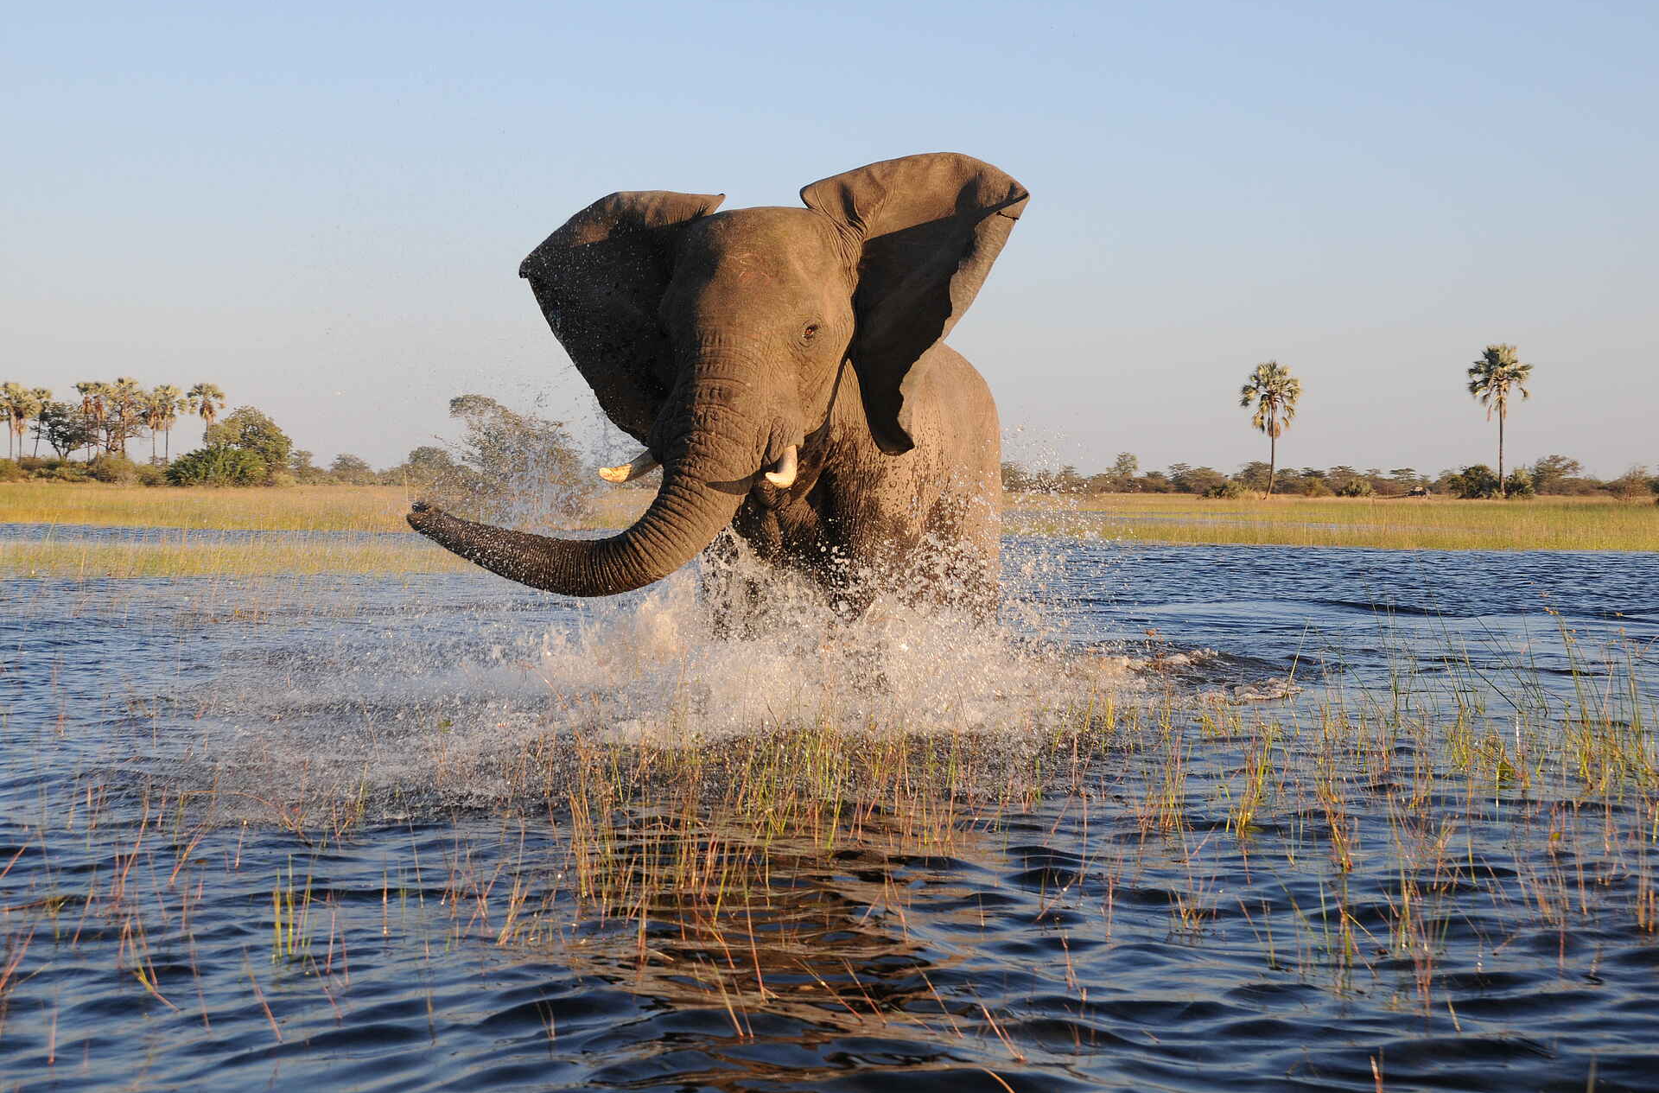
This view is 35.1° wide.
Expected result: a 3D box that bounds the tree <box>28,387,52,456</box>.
[{"bbox_3d":[-97.784,-13.969,325.000,4.000,11.400,4.000,0,1,0],"label":"tree"}]

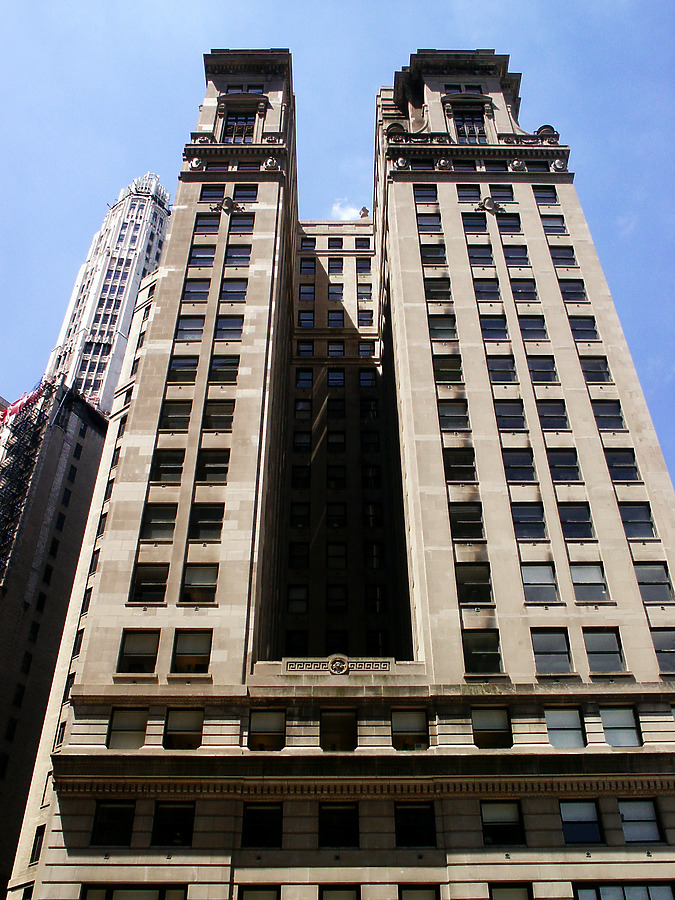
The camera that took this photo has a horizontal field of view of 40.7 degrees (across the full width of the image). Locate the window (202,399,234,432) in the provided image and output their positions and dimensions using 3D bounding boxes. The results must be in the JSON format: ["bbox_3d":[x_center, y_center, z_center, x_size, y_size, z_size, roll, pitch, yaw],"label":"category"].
[{"bbox_3d":[-6.302,-1.837,48.788,1.621,2.201,0.200,0,-42,0],"label":"window"}]

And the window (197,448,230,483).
[{"bbox_3d":[-6.207,0.832,45.128,1.654,2.139,0.200,0,-42,0],"label":"window"}]

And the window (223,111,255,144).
[{"bbox_3d":[-7.665,-24.969,70.455,2.090,4.610,0.320,0,-42,0],"label":"window"}]

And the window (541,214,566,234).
[{"bbox_3d":[14.502,-15.033,60.784,1.603,2.132,0.200,0,-42,0],"label":"window"}]

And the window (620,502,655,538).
[{"bbox_3d":[14.697,3.454,44.582,1.580,2.200,0.250,0,-42,0],"label":"window"}]

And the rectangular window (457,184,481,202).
[{"bbox_3d":[8.924,-17.220,61.363,1.595,2.039,0.200,0,-42,0],"label":"rectangular window"}]

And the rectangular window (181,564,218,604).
[{"bbox_3d":[-6.269,6.125,41.627,1.621,2.201,0.200,0,-42,0],"label":"rectangular window"}]

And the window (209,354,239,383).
[{"bbox_3d":[-6.492,-4.642,51.826,1.580,2.200,0.250,0,-42,0],"label":"window"}]

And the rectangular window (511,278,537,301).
[{"bbox_3d":[11.542,-9.741,55.976,1.621,2.201,0.200,0,-42,0],"label":"rectangular window"}]

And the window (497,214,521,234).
[{"bbox_3d":[11.255,-14.776,59.637,1.492,2.109,0.200,0,-42,0],"label":"window"}]

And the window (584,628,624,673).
[{"bbox_3d":[11.596,8.655,39.488,1.583,2.185,0.200,0,-42,0],"label":"window"}]

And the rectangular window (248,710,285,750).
[{"bbox_3d":[-2.692,10.881,35.072,1.377,1.751,0.250,0,-42,0],"label":"rectangular window"}]

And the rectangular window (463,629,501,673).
[{"bbox_3d":[6.198,8.623,38.830,1.556,2.107,0.200,0,-42,0],"label":"rectangular window"}]

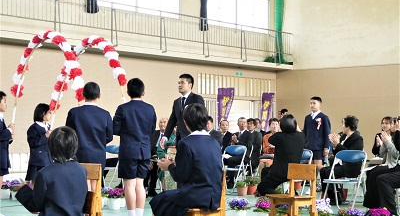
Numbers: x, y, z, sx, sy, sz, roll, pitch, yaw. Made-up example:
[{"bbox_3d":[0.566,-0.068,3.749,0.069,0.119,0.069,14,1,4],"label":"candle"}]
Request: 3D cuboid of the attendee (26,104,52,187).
[{"bbox_3d":[-1.941,0.589,8.550,0.330,1.310,0.400,0,-2,32],"label":"attendee"}]

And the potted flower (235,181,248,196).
[{"bbox_3d":[0.650,1.228,10.776,0.190,0.220,0.190,1,-1,0],"label":"potted flower"}]

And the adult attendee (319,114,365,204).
[{"bbox_3d":[1.867,0.694,9.300,0.660,1.220,0.480,1,-1,-3],"label":"adult attendee"}]

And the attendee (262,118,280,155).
[{"bbox_3d":[1.134,0.761,11.337,0.500,1.190,0.680,0,-1,32],"label":"attendee"}]

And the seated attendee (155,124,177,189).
[{"bbox_3d":[-0.340,0.724,10.637,0.500,1.200,0.680,0,-1,24],"label":"seated attendee"}]

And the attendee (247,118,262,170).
[{"bbox_3d":[0.824,0.745,11.500,0.680,1.200,0.480,2,-2,-41],"label":"attendee"}]

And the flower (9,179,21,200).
[{"bbox_3d":[-2.486,1.113,9.600,0.250,0.300,0.250,1,-1,0],"label":"flower"}]

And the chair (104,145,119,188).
[{"bbox_3d":[-1.332,0.933,10.609,0.460,0.760,0.470,-1,-2,41],"label":"chair"}]

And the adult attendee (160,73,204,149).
[{"bbox_3d":[-0.209,0.427,9.121,0.540,1.710,0.420,-1,-2,37],"label":"adult attendee"}]

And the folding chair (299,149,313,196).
[{"bbox_3d":[1.225,0.931,9.312,0.450,0.765,0.460,0,-2,41],"label":"folding chair"}]

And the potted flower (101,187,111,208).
[{"bbox_3d":[-1.242,1.145,8.977,0.200,0.265,0.200,1,-1,0],"label":"potted flower"}]

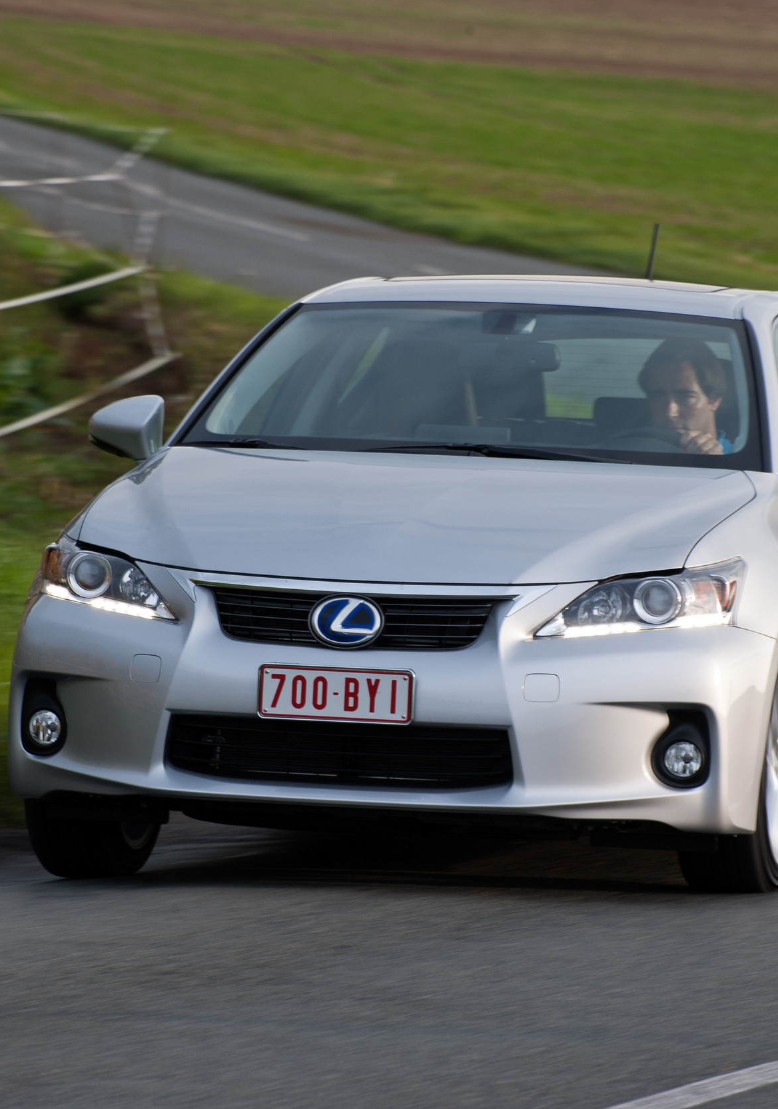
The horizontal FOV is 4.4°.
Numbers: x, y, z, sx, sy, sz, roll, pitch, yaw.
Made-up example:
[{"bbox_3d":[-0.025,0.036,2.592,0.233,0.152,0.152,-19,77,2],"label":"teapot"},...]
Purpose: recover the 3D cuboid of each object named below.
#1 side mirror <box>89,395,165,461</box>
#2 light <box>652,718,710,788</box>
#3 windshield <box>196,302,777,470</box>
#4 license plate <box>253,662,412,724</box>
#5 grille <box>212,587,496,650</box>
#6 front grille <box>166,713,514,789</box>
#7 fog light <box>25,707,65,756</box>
[{"bbox_3d":[-0.619,-0.292,24.300,0.220,0.180,0.160,2,2,12],"label":"side mirror"},{"bbox_3d":[0.655,0.445,22.605,0.135,0.155,0.120,2,2,12],"label":"light"},{"bbox_3d":[0.236,-0.408,23.963,1.400,0.370,0.720,2,2,12],"label":"windshield"},{"bbox_3d":[-0.116,0.310,22.464,0.347,0.114,0.020,2,2,12],"label":"license plate"},{"bbox_3d":[-0.090,0.146,22.536,0.645,0.130,0.110,2,2,12],"label":"grille"},{"bbox_3d":[-0.110,0.438,22.496,0.785,0.150,0.110,2,2,12],"label":"front grille"},{"bbox_3d":[-0.772,0.396,22.897,0.100,0.110,0.090,2,2,12],"label":"fog light"}]

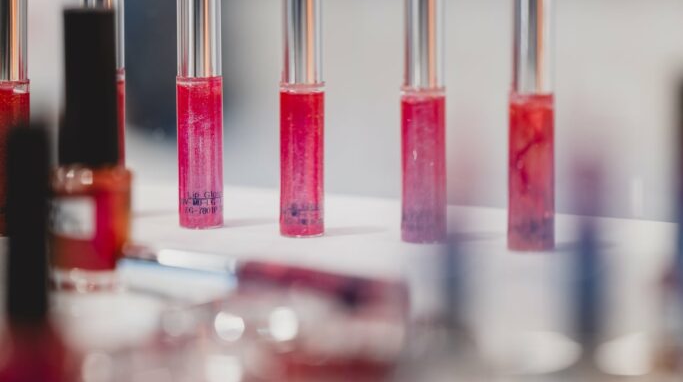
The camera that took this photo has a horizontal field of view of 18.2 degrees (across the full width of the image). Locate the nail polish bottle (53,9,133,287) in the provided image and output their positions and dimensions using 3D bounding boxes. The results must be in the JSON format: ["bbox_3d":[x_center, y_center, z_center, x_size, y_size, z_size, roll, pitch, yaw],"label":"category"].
[{"bbox_3d":[-0.076,-0.013,0.639,0.024,0.081,0.024,0,9,0],"label":"nail polish bottle"}]

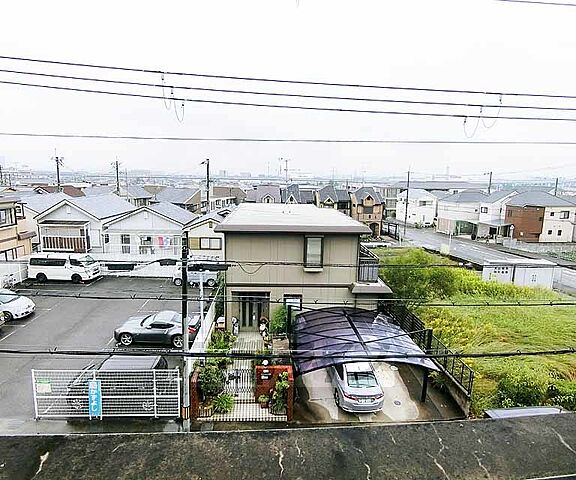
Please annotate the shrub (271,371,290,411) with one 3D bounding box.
[{"bbox_3d":[-0.311,5.568,12.151,0.620,1.300,0.600,1,10,-4],"label":"shrub"}]

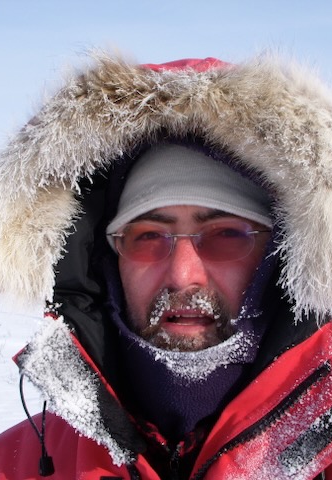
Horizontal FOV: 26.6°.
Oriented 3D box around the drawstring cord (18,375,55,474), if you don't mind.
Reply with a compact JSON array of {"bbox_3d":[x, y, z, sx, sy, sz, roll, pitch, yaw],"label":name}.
[{"bbox_3d":[-0.116,0.165,0.630,0.033,0.094,0.025,0,-1,0],"label":"drawstring cord"}]

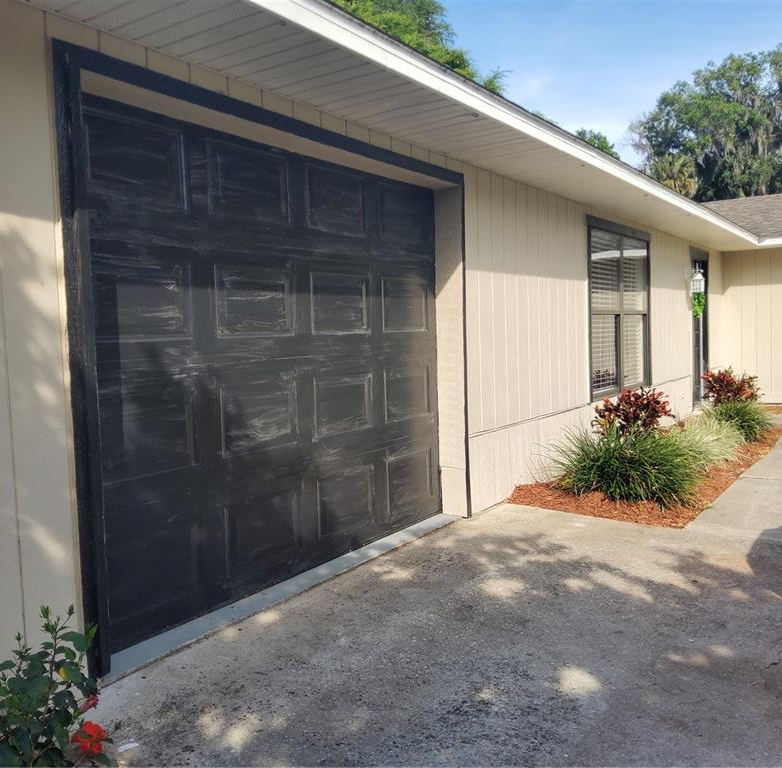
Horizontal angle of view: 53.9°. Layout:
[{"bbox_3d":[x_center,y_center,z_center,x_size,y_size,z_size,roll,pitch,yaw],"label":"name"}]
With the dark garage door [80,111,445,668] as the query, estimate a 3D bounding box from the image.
[{"bbox_3d":[-0.454,-0.104,3.886,0.080,2.120,2.700,1,4,33],"label":"dark garage door"}]

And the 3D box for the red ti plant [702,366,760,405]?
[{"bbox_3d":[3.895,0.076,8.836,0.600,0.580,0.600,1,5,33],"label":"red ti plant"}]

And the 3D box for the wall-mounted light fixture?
[{"bbox_3d":[3.993,-1.347,10.064,0.230,0.370,0.180,1,5,33],"label":"wall-mounted light fixture"}]

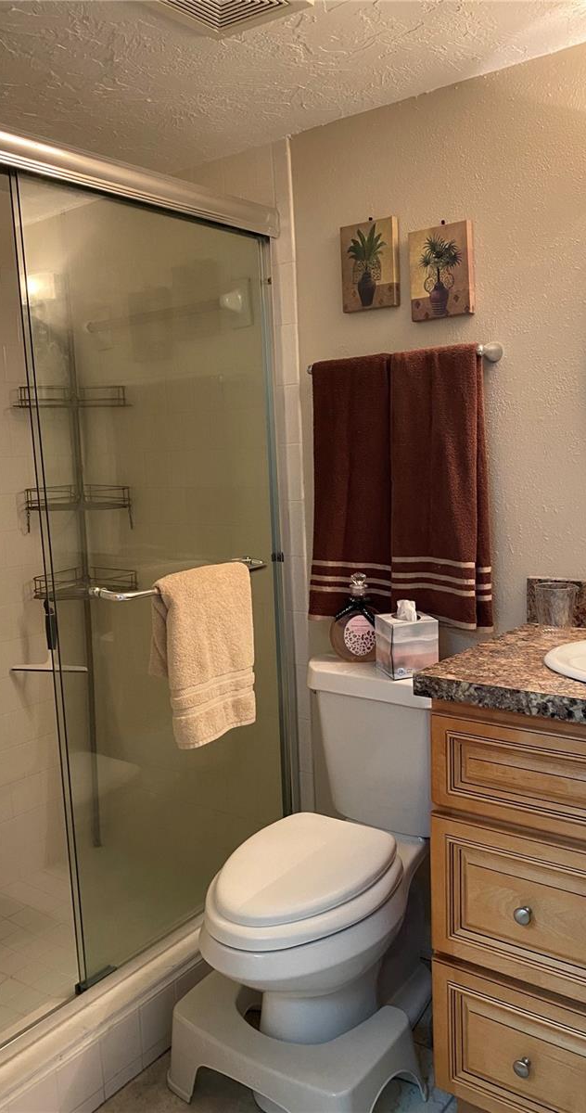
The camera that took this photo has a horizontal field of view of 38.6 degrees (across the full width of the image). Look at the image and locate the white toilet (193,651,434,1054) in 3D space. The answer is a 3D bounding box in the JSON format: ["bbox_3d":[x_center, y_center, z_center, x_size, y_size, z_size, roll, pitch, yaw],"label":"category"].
[{"bbox_3d":[0.059,0.703,1.841,0.420,0.797,0.690,3,9,37],"label":"white toilet"}]

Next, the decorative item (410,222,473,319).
[{"bbox_3d":[0.333,-0.634,1.875,0.145,0.199,0.026,3,9,37],"label":"decorative item"}]

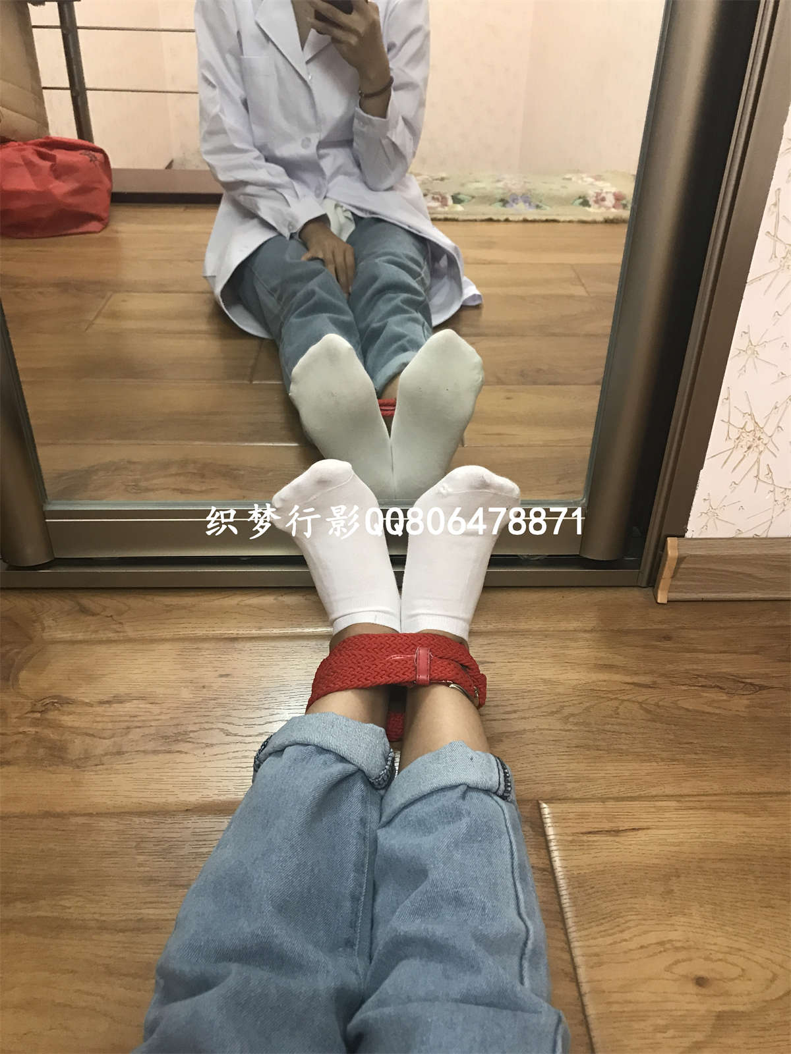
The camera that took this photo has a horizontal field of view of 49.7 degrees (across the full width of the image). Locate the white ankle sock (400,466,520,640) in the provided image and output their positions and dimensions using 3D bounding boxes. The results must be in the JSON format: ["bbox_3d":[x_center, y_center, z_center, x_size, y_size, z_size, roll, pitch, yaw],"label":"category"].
[{"bbox_3d":[0.052,0.047,0.747,0.094,0.225,0.112,6,40,-8],"label":"white ankle sock"}]

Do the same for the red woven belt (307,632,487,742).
[{"bbox_3d":[0.001,0.142,0.690,0.139,0.102,0.070,0,34,-2],"label":"red woven belt"}]

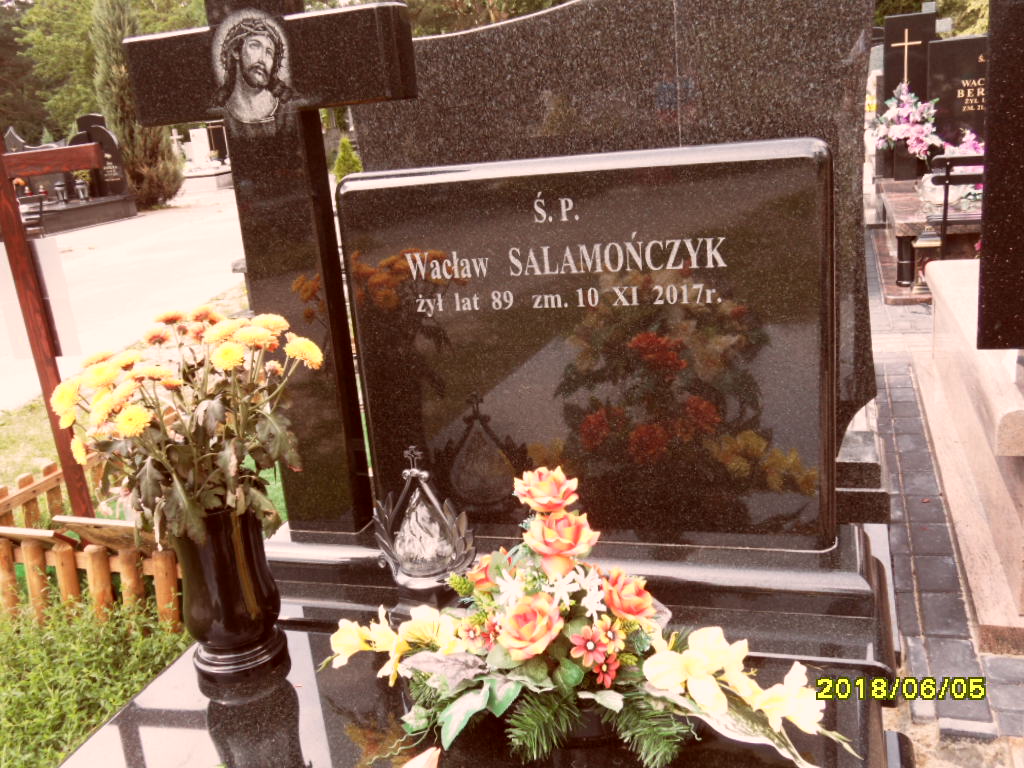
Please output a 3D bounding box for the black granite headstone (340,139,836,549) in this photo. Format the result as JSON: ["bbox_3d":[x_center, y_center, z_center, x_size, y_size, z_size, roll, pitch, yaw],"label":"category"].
[{"bbox_3d":[0.113,-0.042,1.461,0.730,0.577,0.075,0,13,16],"label":"black granite headstone"}]

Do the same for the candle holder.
[{"bbox_3d":[-0.134,0.223,1.400,0.143,0.270,0.115,0,14,17],"label":"candle holder"}]

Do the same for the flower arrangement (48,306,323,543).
[{"bbox_3d":[-0.430,0.053,1.250,0.330,0.285,0.270,0,14,17],"label":"flower arrangement"}]

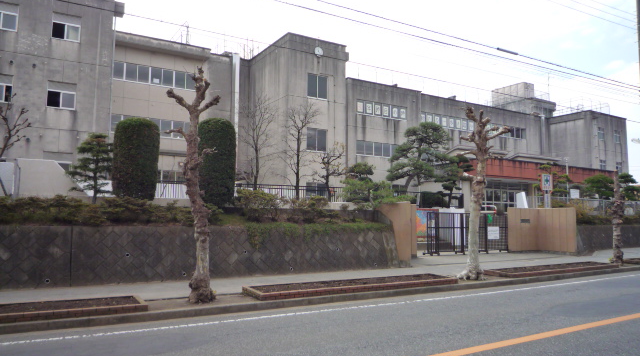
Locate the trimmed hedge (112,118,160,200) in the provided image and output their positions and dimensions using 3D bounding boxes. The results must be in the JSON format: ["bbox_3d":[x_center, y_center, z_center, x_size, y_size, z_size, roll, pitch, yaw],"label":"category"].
[{"bbox_3d":[-5.020,-0.458,12.590,1.270,2.361,1.270,4,-5,-30],"label":"trimmed hedge"}]

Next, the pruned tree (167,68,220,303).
[{"bbox_3d":[-2.480,0.091,9.121,1.050,4.678,0.950,4,-5,-30],"label":"pruned tree"}]

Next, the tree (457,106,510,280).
[{"bbox_3d":[4.779,0.408,13.546,1.450,5.095,1.350,4,-5,-30],"label":"tree"}]

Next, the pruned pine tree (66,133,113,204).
[{"bbox_3d":[-5.954,-0.225,11.909,1.200,1.923,1.150,4,-5,-30],"label":"pruned pine tree"}]

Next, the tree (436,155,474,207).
[{"bbox_3d":[7.617,0.190,25.920,2.000,3.043,1.950,4,-5,-30],"label":"tree"}]

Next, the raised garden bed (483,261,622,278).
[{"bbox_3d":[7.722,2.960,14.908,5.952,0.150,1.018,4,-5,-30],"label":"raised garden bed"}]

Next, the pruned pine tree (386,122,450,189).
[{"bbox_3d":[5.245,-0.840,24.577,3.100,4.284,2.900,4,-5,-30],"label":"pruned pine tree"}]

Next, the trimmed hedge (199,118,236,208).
[{"bbox_3d":[-3.033,-0.438,13.657,1.150,2.674,1.150,4,-5,-30],"label":"trimmed hedge"}]

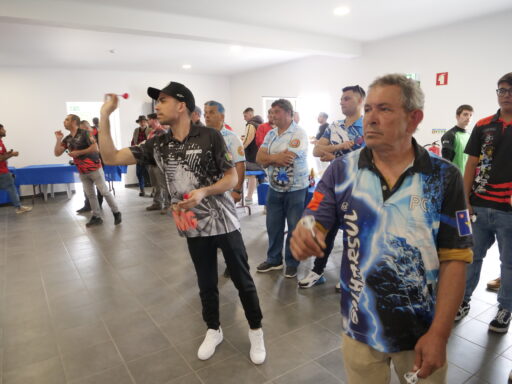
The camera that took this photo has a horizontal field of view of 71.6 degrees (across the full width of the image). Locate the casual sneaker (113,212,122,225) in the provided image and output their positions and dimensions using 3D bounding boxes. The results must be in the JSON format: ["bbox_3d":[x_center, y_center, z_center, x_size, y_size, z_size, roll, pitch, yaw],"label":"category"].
[{"bbox_3d":[-2.195,0.410,5.648,0.105,0.115,0.275,-3,28,-12],"label":"casual sneaker"}]

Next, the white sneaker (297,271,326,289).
[{"bbox_3d":[0.519,0.808,3.323,0.290,0.115,0.105,-5,11,-23],"label":"white sneaker"}]

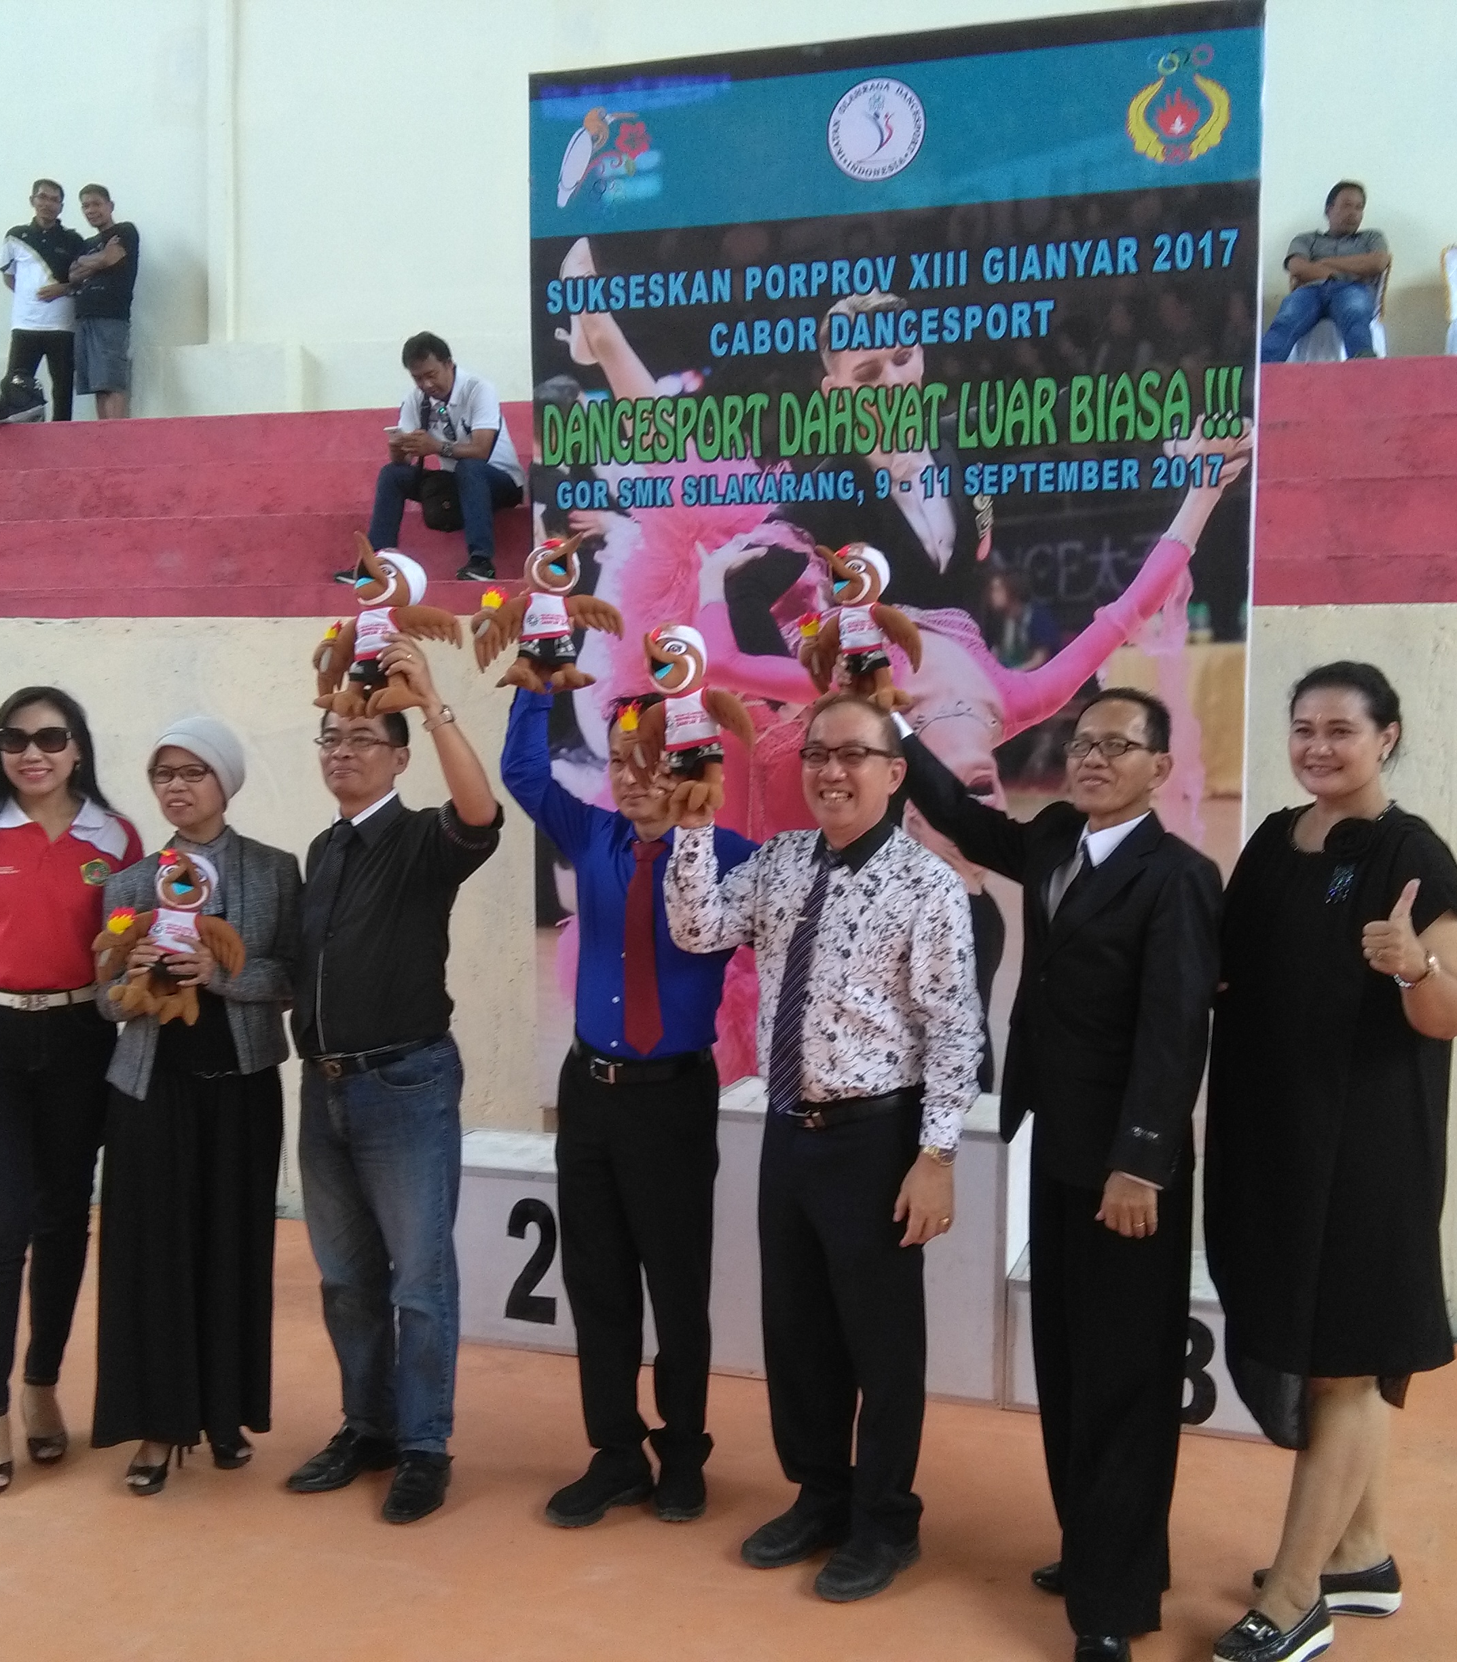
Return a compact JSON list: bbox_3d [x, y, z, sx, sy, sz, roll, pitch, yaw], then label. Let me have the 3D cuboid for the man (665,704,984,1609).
[{"bbox_3d":[0.188,0.576,3.441,0.600,1.680,0.440,2,4,24],"label":"man"}]

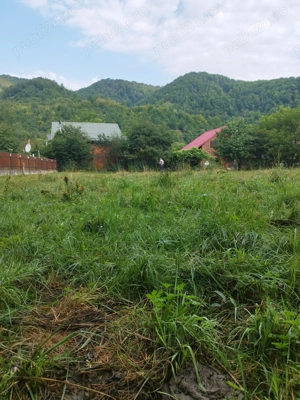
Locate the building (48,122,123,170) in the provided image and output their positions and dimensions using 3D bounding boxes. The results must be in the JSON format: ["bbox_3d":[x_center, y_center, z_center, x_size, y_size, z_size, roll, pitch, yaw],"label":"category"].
[{"bbox_3d":[-9.800,-8.180,44.000,10.870,6.980,8.000,-1,7,-7],"label":"building"}]

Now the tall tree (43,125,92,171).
[{"bbox_3d":[-10.970,-6.900,37.000,6.430,6.170,6.430,0,7,0],"label":"tall tree"}]

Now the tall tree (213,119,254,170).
[{"bbox_3d":[11.240,-7.360,37.000,5.070,6.820,5.070,0,7,0],"label":"tall tree"}]

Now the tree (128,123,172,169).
[{"bbox_3d":[-0.070,-7.030,37.000,6.070,6.430,6.070,0,7,0],"label":"tree"}]

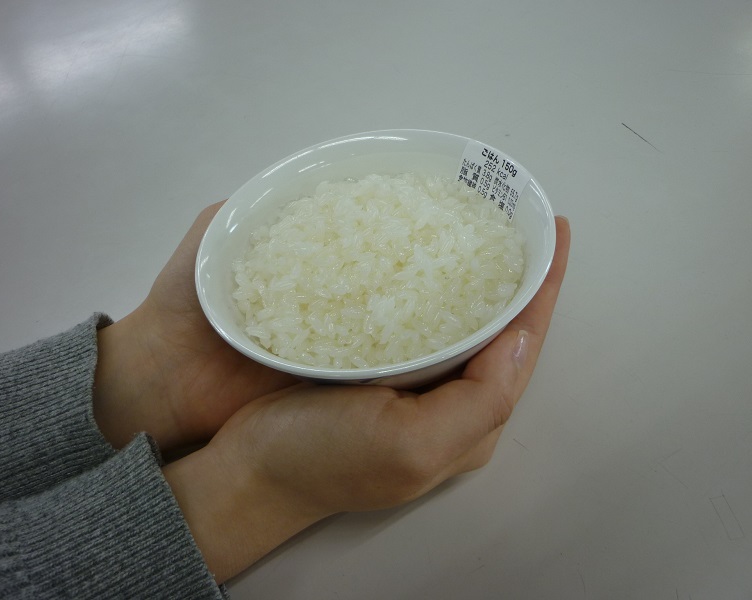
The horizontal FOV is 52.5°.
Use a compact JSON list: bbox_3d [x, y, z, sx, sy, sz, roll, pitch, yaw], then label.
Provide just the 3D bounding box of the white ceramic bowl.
[{"bbox_3d":[0.003,-0.003,0.284,0.125,0.055,0.125,-6,46,6],"label":"white ceramic bowl"}]

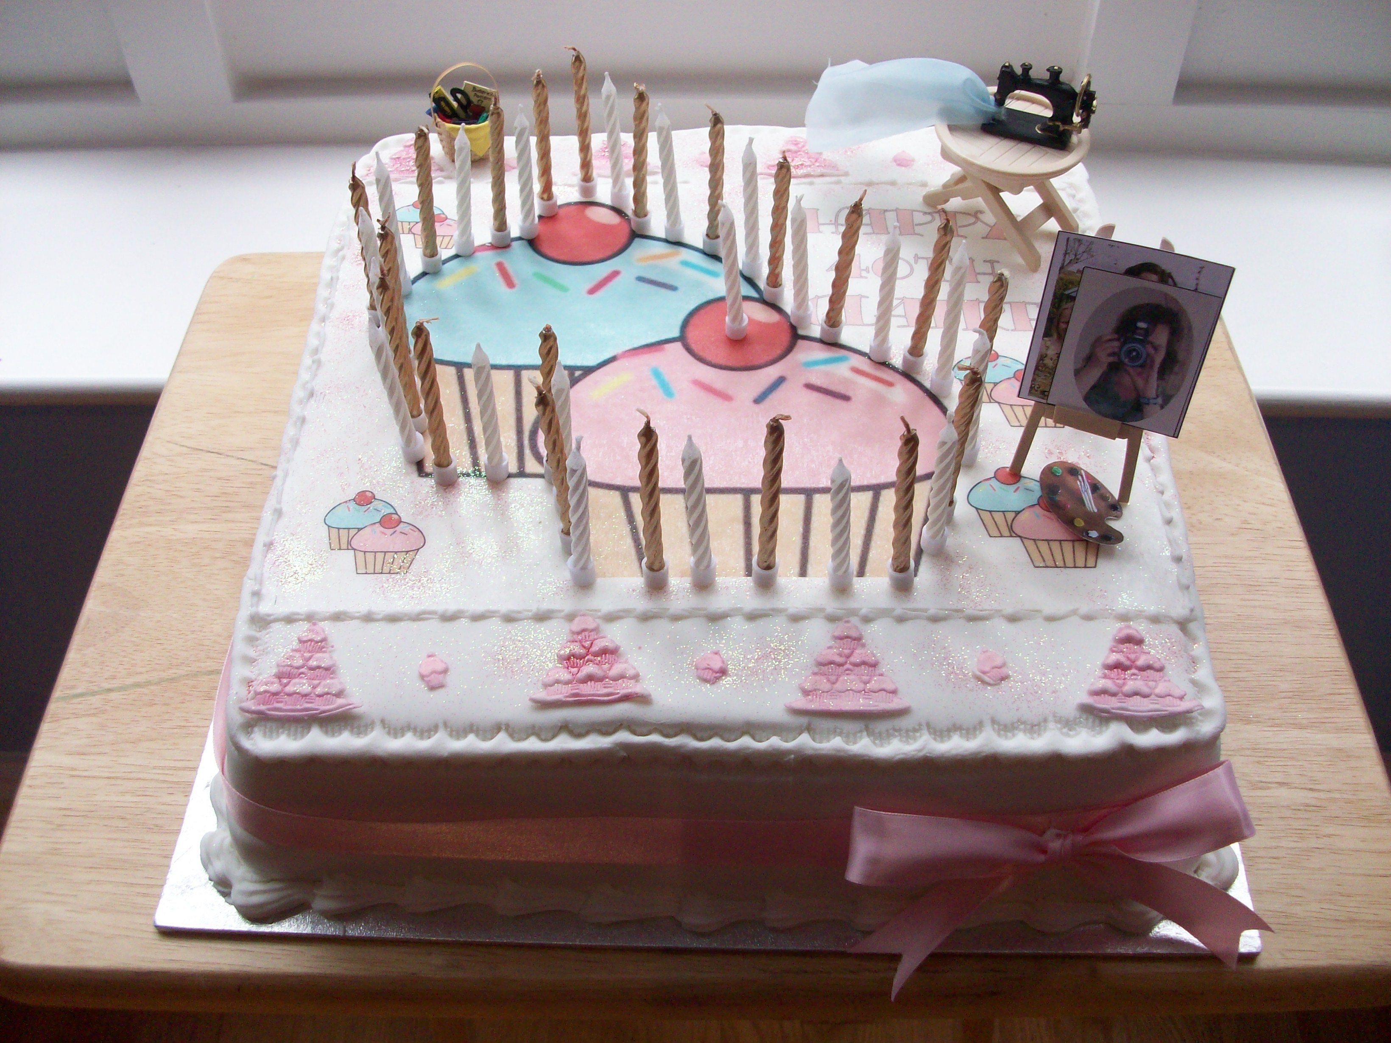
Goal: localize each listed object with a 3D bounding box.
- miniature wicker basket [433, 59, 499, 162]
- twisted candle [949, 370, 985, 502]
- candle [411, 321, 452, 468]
[{"bbox_3d":[-0.098,-0.174,0.577,0.028,0.044,0.026,-2,49,-2],"label":"miniature wicker basket"},{"bbox_3d":[0.083,-0.025,0.430,0.006,0.062,0.006,0,49,-1],"label":"twisted candle"},{"bbox_3d":[-0.085,-0.040,0.442,0.007,0.062,0.007,1,47,-1],"label":"candle"}]

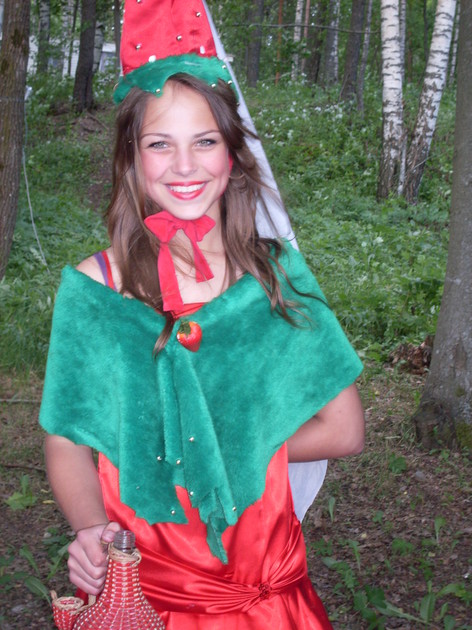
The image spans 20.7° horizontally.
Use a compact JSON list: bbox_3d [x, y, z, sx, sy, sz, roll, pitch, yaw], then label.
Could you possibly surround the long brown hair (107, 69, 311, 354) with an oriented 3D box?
[{"bbox_3d":[-0.043,-0.155,1.880,0.285,0.410,0.250,3,6,0],"label":"long brown hair"}]

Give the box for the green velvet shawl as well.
[{"bbox_3d":[-0.052,0.127,1.910,0.475,0.455,0.290,3,6,0],"label":"green velvet shawl"}]

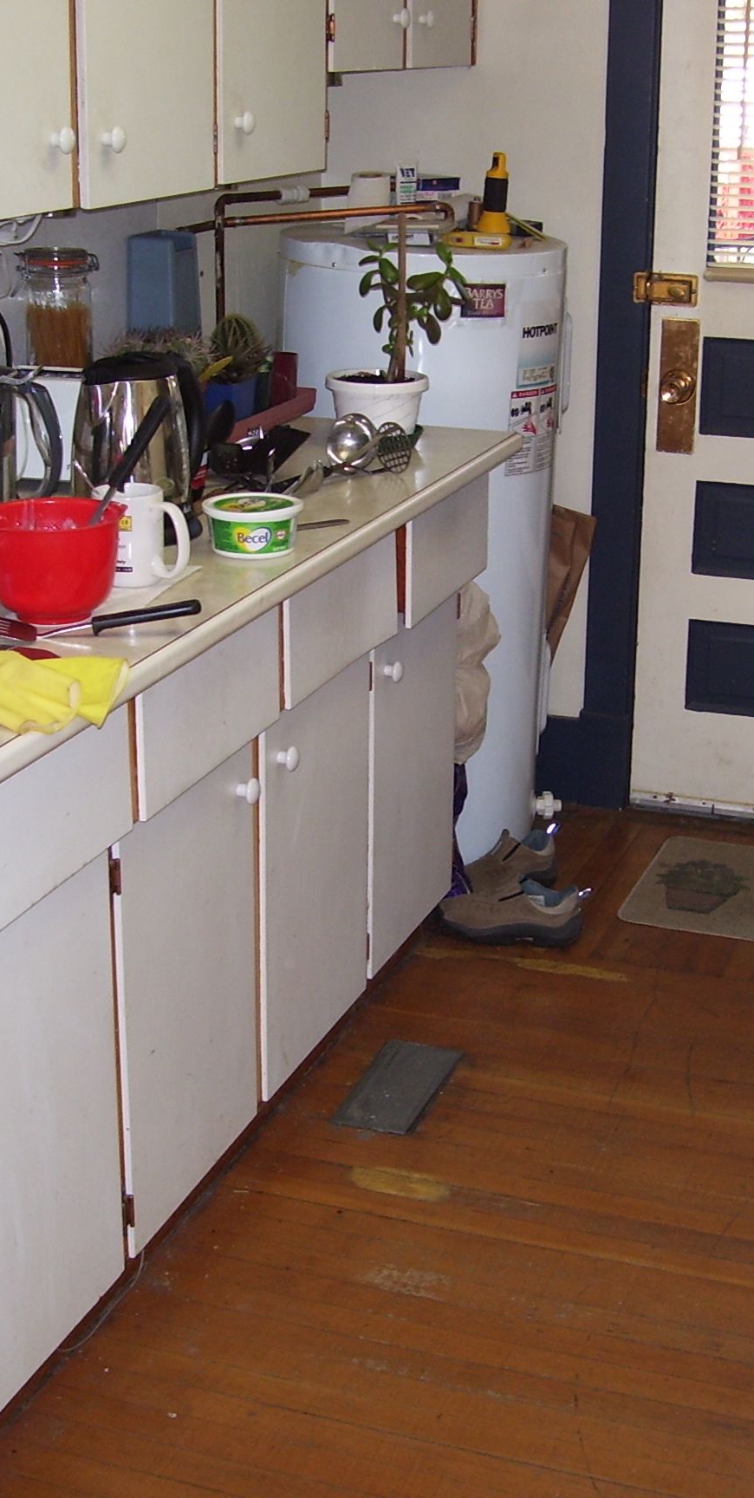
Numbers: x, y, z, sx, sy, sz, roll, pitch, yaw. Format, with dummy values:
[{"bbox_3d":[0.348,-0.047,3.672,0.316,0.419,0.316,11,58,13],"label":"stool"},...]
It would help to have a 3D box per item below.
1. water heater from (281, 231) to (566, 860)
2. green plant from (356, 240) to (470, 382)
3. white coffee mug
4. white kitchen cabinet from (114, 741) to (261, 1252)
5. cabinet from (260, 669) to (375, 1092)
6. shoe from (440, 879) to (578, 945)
[{"bbox_3d":[0.089,-0.411,4.193,0.545,1.210,0.545,0,19,0],"label":"water heater"},{"bbox_3d":[0.061,-0.761,3.614,0.198,0.260,0.165,0,19,1],"label":"green plant"},{"bbox_3d":[-0.307,-0.279,2.702,0.122,0.117,0.088,-2,19,-6],"label":"white coffee mug"},{"bbox_3d":[-0.492,0.281,2.786,0.550,0.557,0.401,7,20,19],"label":"white kitchen cabinet"},{"bbox_3d":[-0.327,0.155,3.328,0.500,0.612,0.450,7,20,19],"label":"cabinet"},{"bbox_3d":[0.236,0.289,3.789,0.278,0.110,0.105,4,19,9],"label":"shoe"}]

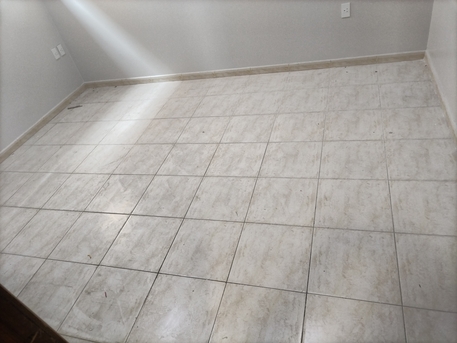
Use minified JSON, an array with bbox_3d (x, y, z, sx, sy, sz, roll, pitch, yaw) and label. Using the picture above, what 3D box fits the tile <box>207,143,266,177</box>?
[{"bbox_3d":[0.069,-0.095,2.651,0.417,0.010,0.417,1,41,20],"label":"tile"}]

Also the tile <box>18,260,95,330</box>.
[{"bbox_3d":[-1.000,0.688,1.949,0.400,0.010,0.400,1,41,20],"label":"tile"}]

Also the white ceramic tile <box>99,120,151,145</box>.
[{"bbox_3d":[-0.997,-0.384,3.365,0.415,0.010,0.415,1,41,20],"label":"white ceramic tile"}]

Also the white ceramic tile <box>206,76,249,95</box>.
[{"bbox_3d":[0.003,-0.881,3.515,0.400,0.010,0.400,1,41,20],"label":"white ceramic tile"}]

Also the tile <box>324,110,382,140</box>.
[{"bbox_3d":[0.925,-0.340,2.547,0.400,0.010,0.400,1,41,20],"label":"tile"}]

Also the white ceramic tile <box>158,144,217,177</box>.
[{"bbox_3d":[-0.321,-0.098,2.787,0.415,0.010,0.415,1,41,20],"label":"white ceramic tile"}]

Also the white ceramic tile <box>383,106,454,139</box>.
[{"bbox_3d":[1.363,-0.348,2.518,0.415,0.010,0.415,1,41,20],"label":"white ceramic tile"}]

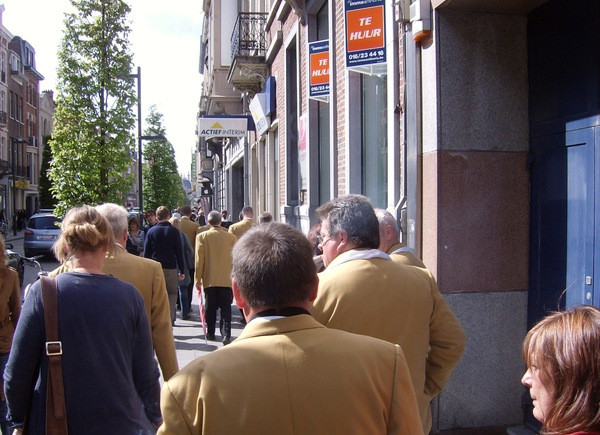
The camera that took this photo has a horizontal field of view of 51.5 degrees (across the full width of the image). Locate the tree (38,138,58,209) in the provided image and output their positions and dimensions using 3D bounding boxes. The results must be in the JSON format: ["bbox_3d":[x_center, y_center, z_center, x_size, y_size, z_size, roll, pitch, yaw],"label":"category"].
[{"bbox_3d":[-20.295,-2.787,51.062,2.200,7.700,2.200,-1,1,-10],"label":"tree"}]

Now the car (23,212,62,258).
[{"bbox_3d":[-9.930,0.635,25.816,1.880,1.660,4.750,0,1,-11],"label":"car"}]

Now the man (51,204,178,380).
[{"bbox_3d":[-0.903,0.830,3.014,0.600,1.790,0.400,-1,1,-10],"label":"man"}]

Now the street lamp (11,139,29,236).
[{"bbox_3d":[-18.488,-2.102,41.051,1.250,6.400,0.350,-1,1,-10],"label":"street lamp"}]

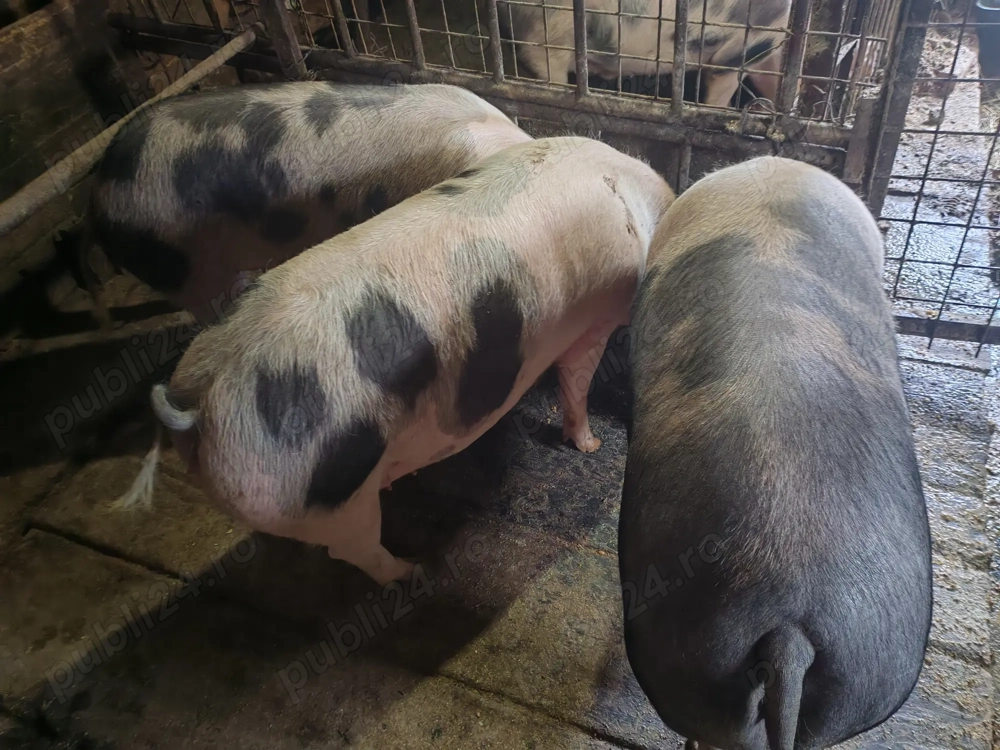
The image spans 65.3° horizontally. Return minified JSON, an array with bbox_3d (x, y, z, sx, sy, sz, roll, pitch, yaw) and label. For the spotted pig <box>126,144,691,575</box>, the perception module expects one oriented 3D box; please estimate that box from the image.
[{"bbox_3d":[-0.034,-0.073,1.681,1.315,0.744,0.425,-36,50,-26],"label":"spotted pig"}]

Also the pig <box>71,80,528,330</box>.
[{"bbox_3d":[-0.404,-0.407,2.087,1.308,0.755,0.425,-4,44,6],"label":"pig"}]

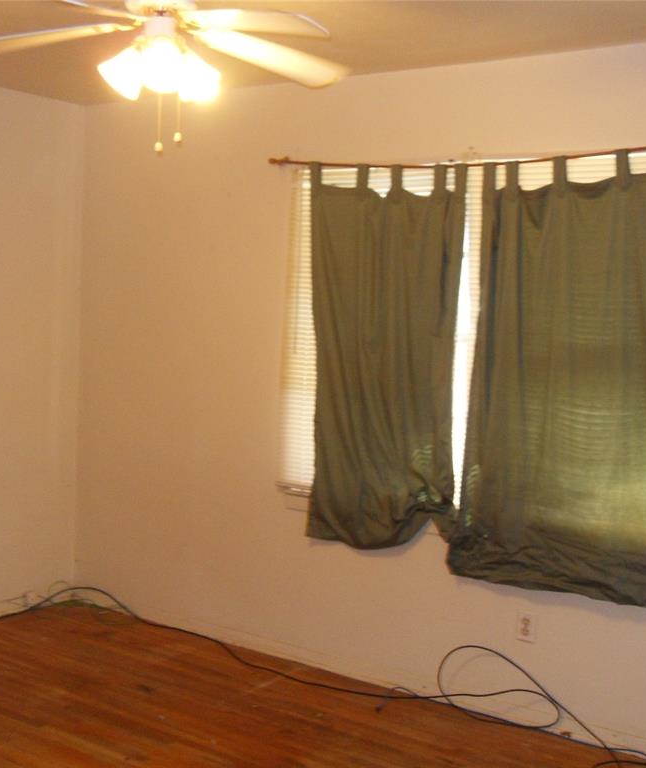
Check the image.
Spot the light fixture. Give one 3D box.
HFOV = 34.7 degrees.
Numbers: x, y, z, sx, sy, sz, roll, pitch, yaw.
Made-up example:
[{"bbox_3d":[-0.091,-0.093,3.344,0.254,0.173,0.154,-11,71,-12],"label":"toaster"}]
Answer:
[{"bbox_3d":[-0.431,-0.788,2.722,0.322,0.365,0.315,1,4,-9],"label":"light fixture"}]

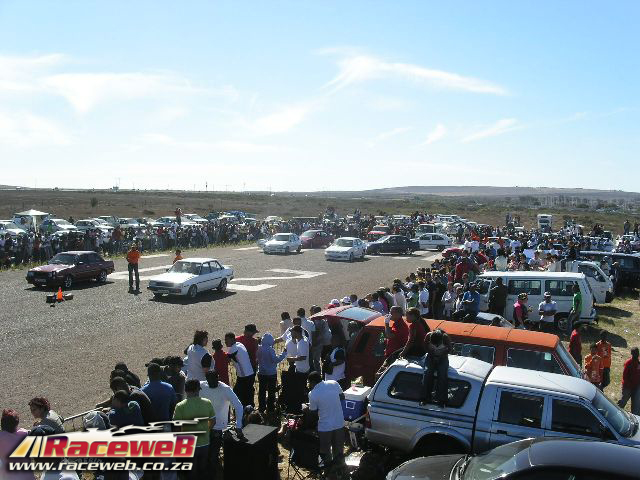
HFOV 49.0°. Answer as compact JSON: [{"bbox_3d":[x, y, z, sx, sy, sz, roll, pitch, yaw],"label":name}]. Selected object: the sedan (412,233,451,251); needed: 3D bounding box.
[{"bbox_3d":[9.017,0.082,58.121,4.000,1.400,1.650,1,4,5],"label":"sedan"}]

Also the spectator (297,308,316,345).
[{"bbox_3d":[-0.331,2.403,15.904,0.500,1.720,0.360,-2,5,-30],"label":"spectator"}]

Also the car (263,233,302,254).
[{"bbox_3d":[-2.620,0.290,50.900,1.670,1.390,4.200,2,4,18],"label":"car"}]

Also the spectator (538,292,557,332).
[{"bbox_3d":[6.185,2.288,19.101,0.520,1.720,0.360,0,4,6],"label":"spectator"}]

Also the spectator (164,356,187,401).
[{"bbox_3d":[-2.469,2.808,12.006,0.500,1.680,0.360,1,4,5],"label":"spectator"}]

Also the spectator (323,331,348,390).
[{"bbox_3d":[0.313,2.580,13.308,0.420,1.630,0.500,1,4,18],"label":"spectator"}]

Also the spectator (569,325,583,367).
[{"bbox_3d":[5.240,2.560,14.409,0.360,1.720,0.480,3,5,41],"label":"spectator"}]

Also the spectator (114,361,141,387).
[{"bbox_3d":[-2.921,2.693,10.813,0.500,1.640,0.500,2,4,28],"label":"spectator"}]

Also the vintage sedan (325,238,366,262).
[{"bbox_3d":[1.780,0.610,45.600,1.680,1.390,4.300,2,4,21],"label":"vintage sedan"}]

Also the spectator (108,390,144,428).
[{"bbox_3d":[-2.580,2.832,9.416,0.500,1.660,0.380,-2,4,-27],"label":"spectator"}]

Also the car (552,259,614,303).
[{"bbox_3d":[8.787,1.680,27.379,4.800,1.900,1.750,0,4,7],"label":"car"}]

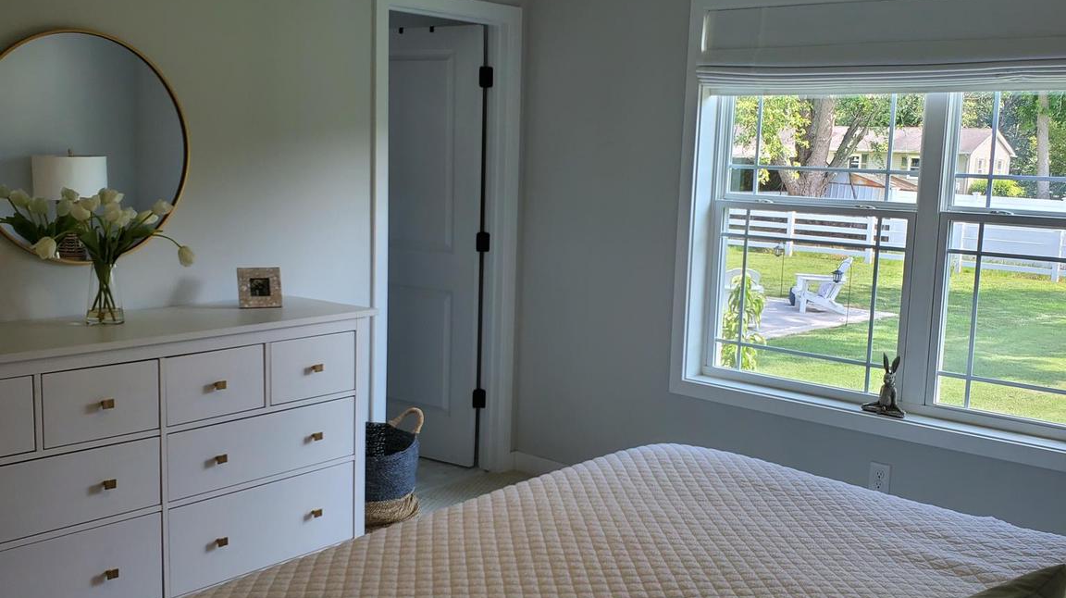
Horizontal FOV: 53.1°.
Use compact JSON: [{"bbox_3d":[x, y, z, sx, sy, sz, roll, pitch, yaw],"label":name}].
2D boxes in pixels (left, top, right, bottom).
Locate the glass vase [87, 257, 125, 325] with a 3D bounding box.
[{"bbox_3d":[-1.287,-0.021,3.213,0.105,0.185,0.105,9,11,40],"label":"glass vase"}]

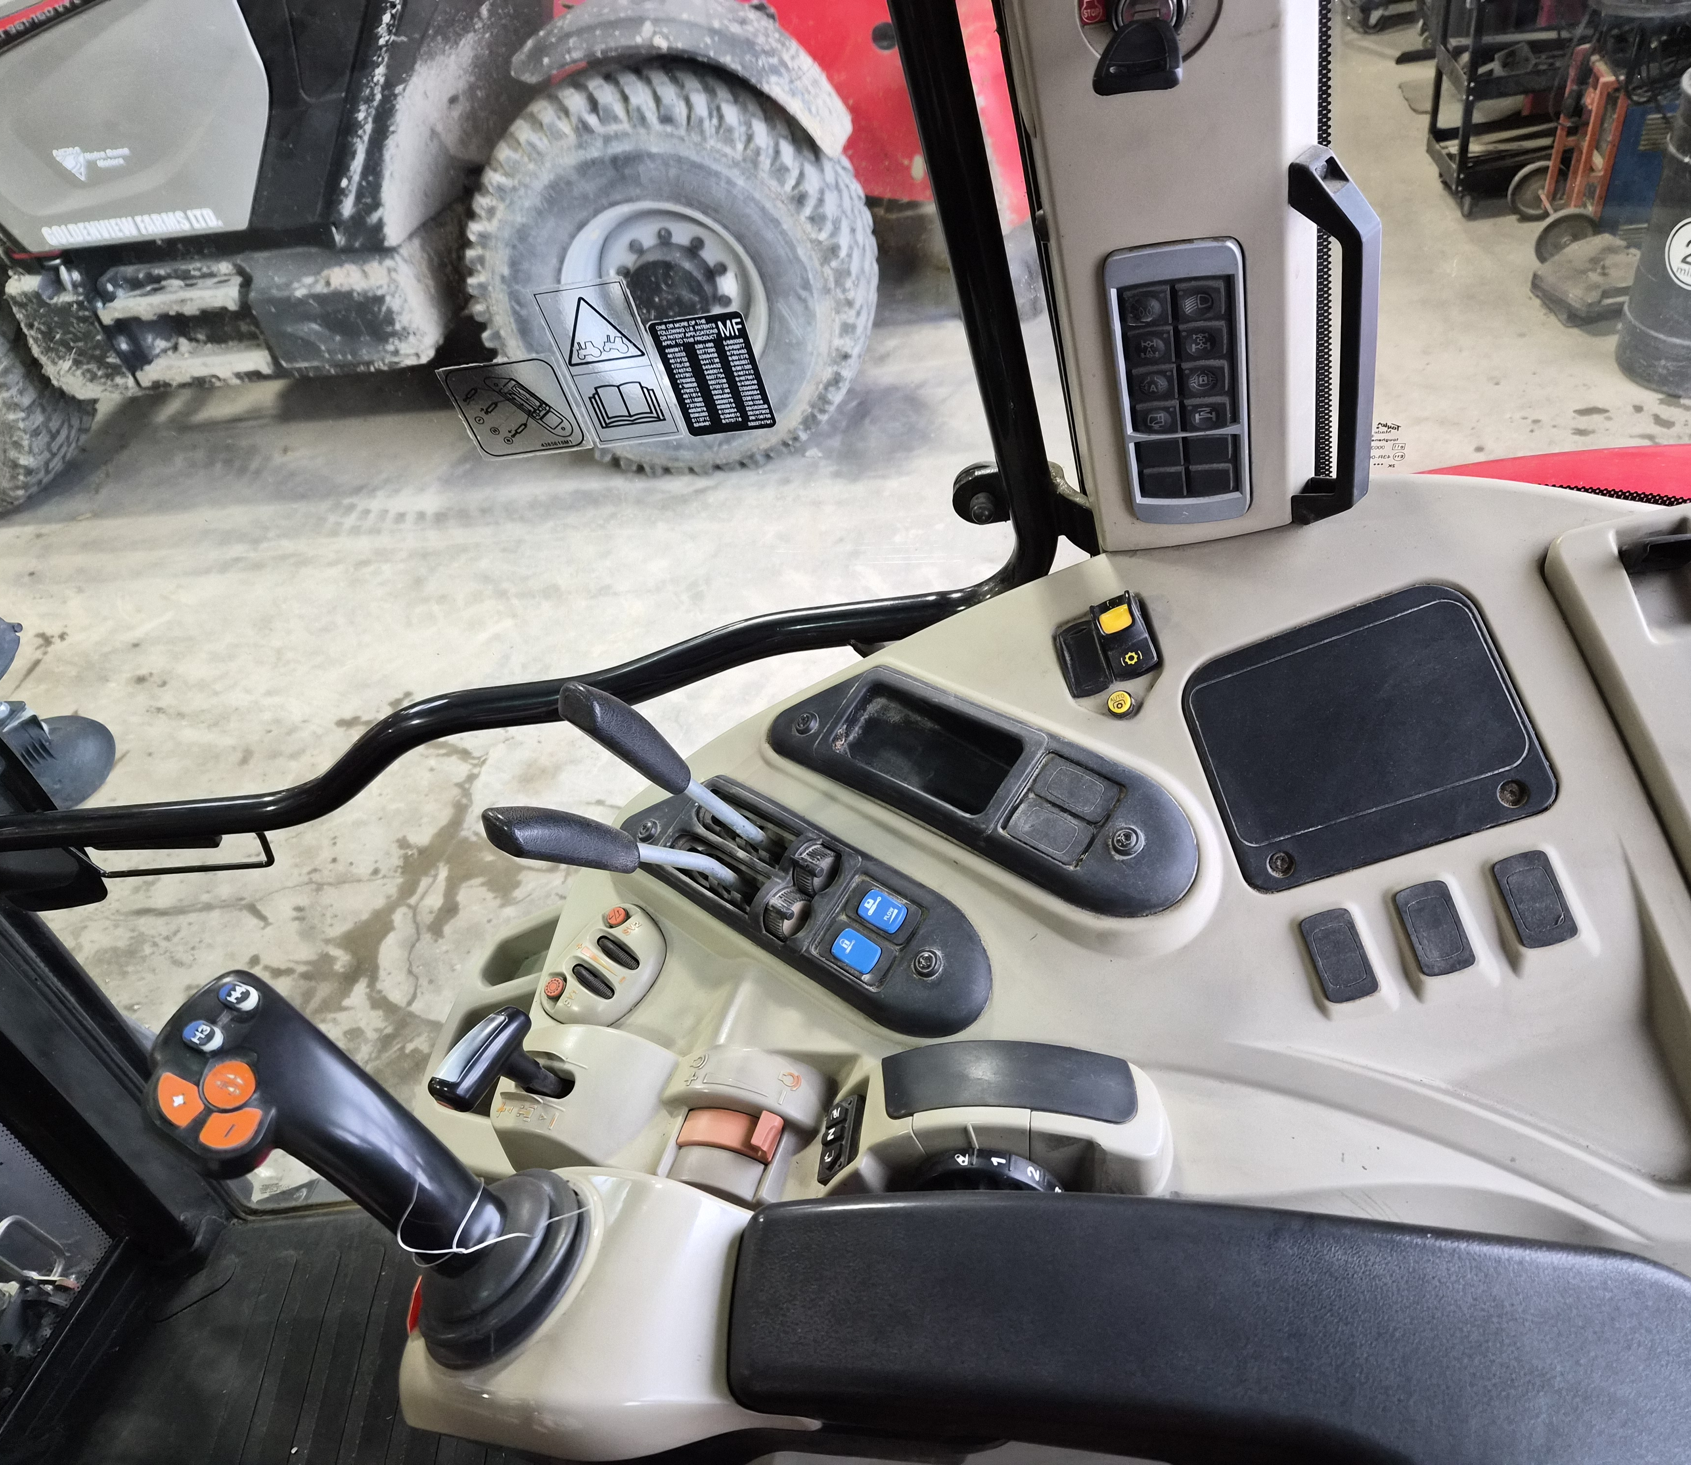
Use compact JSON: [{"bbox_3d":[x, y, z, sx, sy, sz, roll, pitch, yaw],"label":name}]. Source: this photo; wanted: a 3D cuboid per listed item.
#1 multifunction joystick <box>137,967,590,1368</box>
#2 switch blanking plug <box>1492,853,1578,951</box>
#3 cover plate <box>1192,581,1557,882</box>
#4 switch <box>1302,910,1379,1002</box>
[{"bbox_3d":[-0.180,0.162,0.485,0.080,0.201,0.080,25,63,38],"label":"multifunction joystick"},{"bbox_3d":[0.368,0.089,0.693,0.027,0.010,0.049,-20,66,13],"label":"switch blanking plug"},{"bbox_3d":[0.256,0.000,0.650,0.148,0.012,0.127,-20,67,14],"label":"cover plate"},{"bbox_3d":[0.237,0.109,0.623,0.025,0.012,0.046,-16,52,10],"label":"switch"}]

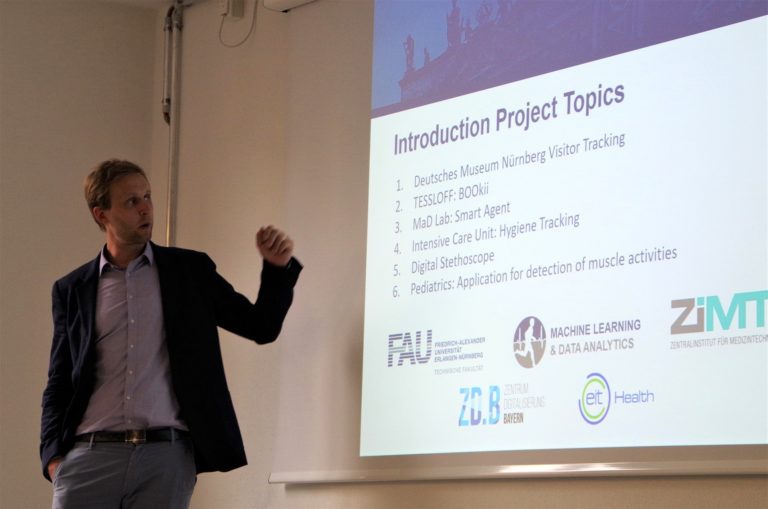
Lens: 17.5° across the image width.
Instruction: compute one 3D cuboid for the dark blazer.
[{"bbox_3d":[-0.609,0.305,7.100,0.740,0.680,0.370,2,-6,-4],"label":"dark blazer"}]

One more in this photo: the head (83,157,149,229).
[{"bbox_3d":[-0.762,-0.156,7.150,0.210,0.240,0.165,-10,-12,39],"label":"head"}]

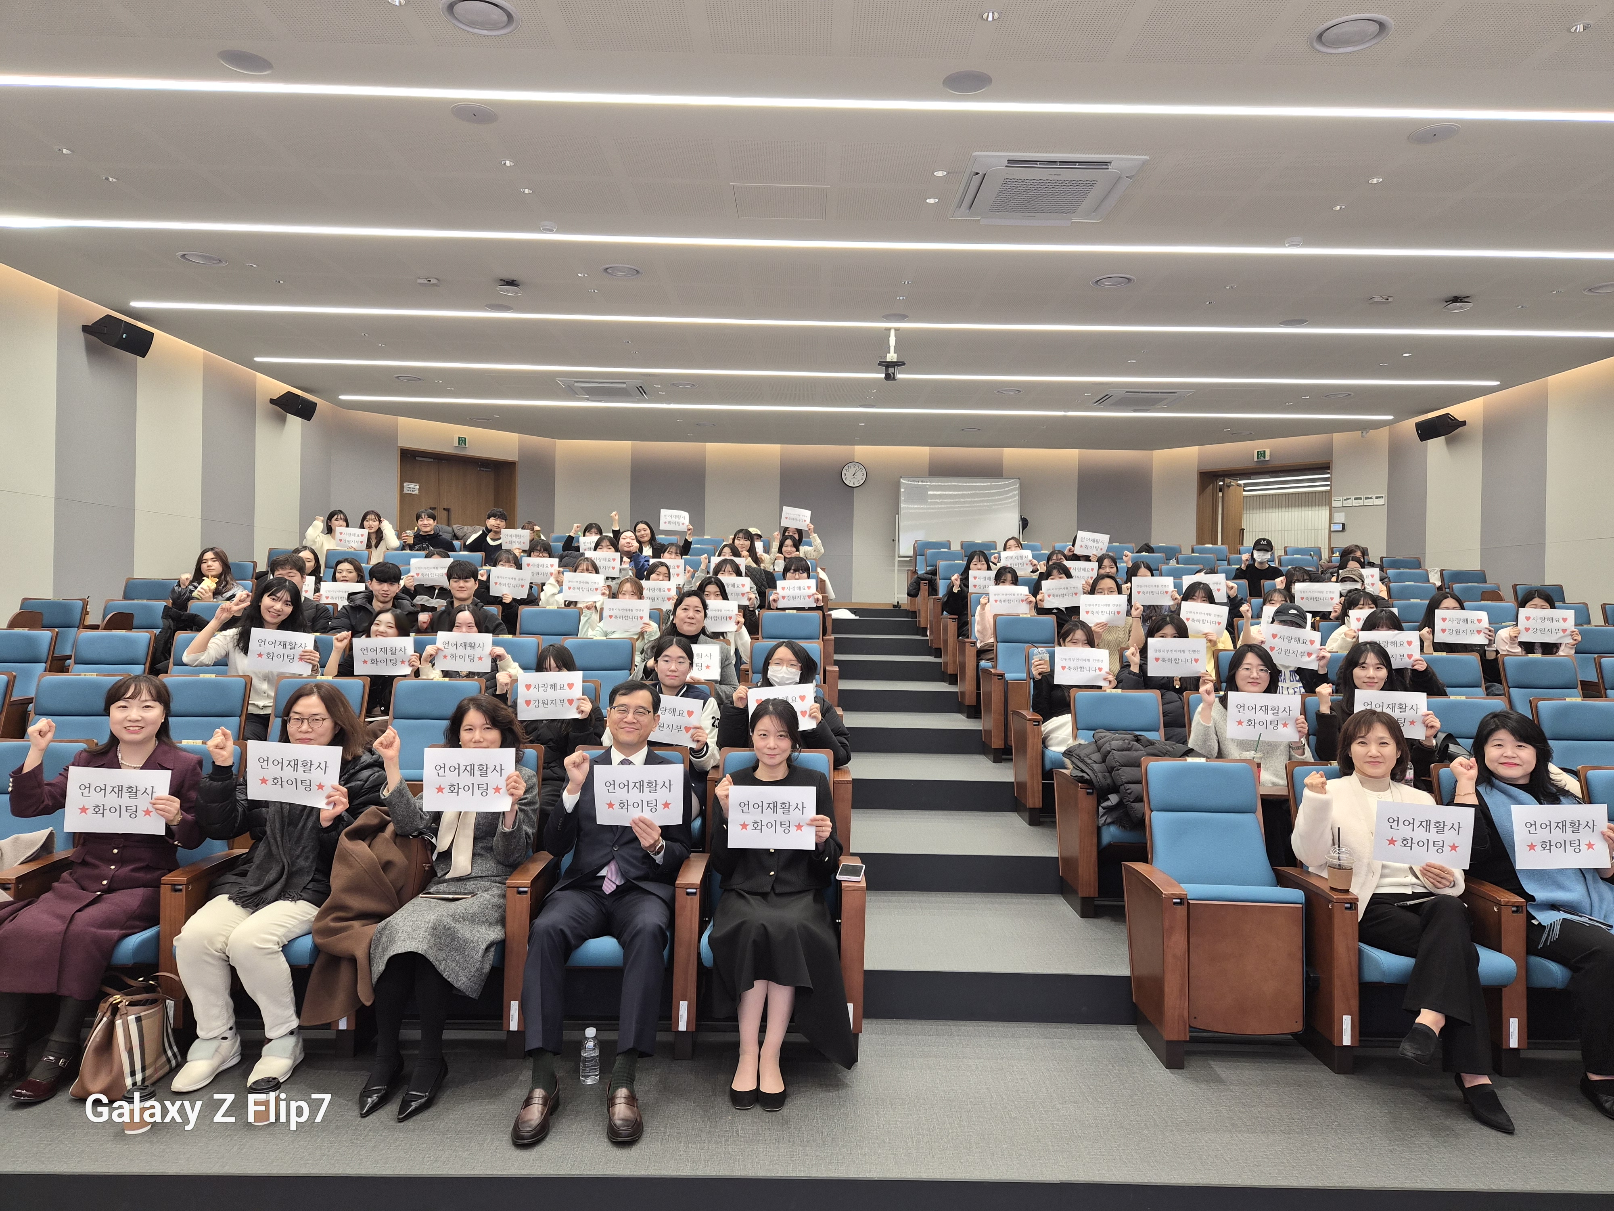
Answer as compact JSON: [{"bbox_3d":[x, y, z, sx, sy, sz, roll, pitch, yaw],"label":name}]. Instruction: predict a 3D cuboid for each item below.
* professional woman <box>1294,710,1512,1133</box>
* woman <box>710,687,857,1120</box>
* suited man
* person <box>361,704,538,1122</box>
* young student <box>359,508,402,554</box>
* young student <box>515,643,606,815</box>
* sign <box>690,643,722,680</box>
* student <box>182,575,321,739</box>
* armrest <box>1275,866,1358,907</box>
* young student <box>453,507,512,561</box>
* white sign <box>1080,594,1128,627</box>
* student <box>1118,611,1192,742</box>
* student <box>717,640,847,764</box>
[{"bbox_3d":[2.110,1.016,3.800,0.600,1.248,1.000,1,0,6],"label":"professional woman"},{"bbox_3d":[-0.085,0.950,3.700,0.500,1.210,0.760,1,0,0],"label":"woman"},{"bbox_3d":[-0.690,0.930,3.705,0.550,1.313,1.150,1,0,-1],"label":"suited man"},{"bbox_3d":[-1.200,0.930,3.640,0.510,1.210,0.820,1,0,2],"label":"person"},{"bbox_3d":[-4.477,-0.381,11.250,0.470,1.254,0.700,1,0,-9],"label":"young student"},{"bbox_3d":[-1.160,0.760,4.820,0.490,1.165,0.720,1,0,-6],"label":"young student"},{"bbox_3d":[-0.644,0.329,6.150,0.297,0.210,0.020,1,0,-5],"label":"sign"},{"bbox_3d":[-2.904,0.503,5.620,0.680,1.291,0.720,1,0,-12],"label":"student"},{"bbox_3d":[1.822,0.999,3.845,0.082,0.040,0.450,1,0,1],"label":"armrest"},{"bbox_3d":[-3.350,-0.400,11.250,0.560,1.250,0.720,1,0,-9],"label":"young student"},{"bbox_3d":[1.968,0.032,7.100,0.297,0.210,0.012,1,-8,13],"label":"white sign"},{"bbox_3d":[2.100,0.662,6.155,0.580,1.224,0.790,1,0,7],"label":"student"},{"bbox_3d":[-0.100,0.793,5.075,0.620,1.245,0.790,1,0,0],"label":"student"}]

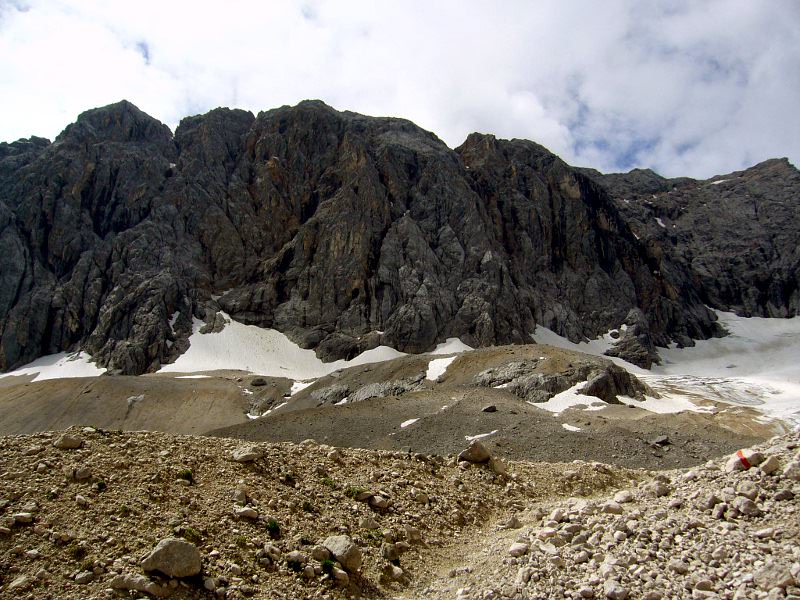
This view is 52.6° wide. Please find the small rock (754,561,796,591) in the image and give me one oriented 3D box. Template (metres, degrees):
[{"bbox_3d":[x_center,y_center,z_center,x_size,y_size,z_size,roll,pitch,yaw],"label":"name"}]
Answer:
[{"bbox_3d":[2.507,1.839,5.400,0.272,0.184,0.218,0,-3,0],"label":"small rock"}]

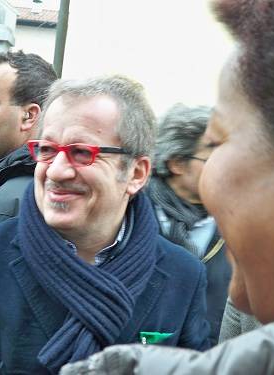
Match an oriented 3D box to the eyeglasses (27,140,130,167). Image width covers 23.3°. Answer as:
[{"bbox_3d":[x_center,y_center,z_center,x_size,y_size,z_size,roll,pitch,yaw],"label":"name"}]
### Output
[{"bbox_3d":[-0.076,-0.048,1.061,0.140,0.045,0.142,8,5,33],"label":"eyeglasses"}]

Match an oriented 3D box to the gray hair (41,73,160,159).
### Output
[{"bbox_3d":[-0.056,-0.100,1.086,0.170,0.165,0.200,8,5,33],"label":"gray hair"}]

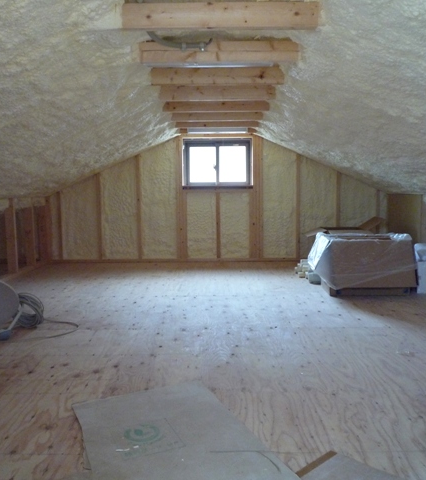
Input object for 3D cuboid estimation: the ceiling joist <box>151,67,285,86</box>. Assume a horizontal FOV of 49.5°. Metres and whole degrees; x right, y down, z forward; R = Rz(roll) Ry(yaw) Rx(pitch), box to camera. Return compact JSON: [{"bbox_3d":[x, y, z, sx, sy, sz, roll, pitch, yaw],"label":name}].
[{"bbox_3d":[0.033,-1.031,2.907,0.840,0.106,0.037,0,5,1],"label":"ceiling joist"}]

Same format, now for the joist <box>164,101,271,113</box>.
[{"bbox_3d":[0.029,-1.032,3.556,0.800,0.098,0.042,0,6,0],"label":"joist"}]

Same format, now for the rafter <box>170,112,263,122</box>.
[{"bbox_3d":[0.038,-1.080,4.009,0.800,0.095,0.042,0,6,0],"label":"rafter"}]

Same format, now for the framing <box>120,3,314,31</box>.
[{"bbox_3d":[0.032,-0.963,1.989,0.850,0.107,0.038,0,5,1],"label":"framing"}]

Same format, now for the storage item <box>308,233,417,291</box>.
[{"bbox_3d":[1.187,0.155,3.782,0.730,0.400,0.570,0,5,1],"label":"storage item"}]

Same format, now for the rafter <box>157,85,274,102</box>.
[{"bbox_3d":[0.030,-0.986,3.103,0.780,0.100,0.042,0,6,0],"label":"rafter"}]

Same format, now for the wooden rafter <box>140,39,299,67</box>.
[{"bbox_3d":[0.031,-0.889,2.200,0.765,0.104,0.044,0,6,0],"label":"wooden rafter"}]

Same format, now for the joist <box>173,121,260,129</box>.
[{"bbox_3d":[0.041,-1.128,4.461,0.810,0.090,0.042,0,6,0],"label":"joist"}]

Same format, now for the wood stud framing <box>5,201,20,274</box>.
[{"bbox_3d":[-1.984,-0.042,4.582,0.090,0.745,0.042,0,6,0],"label":"wood stud framing"}]

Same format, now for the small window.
[{"bbox_3d":[0.057,-0.875,5.267,0.780,0.565,0.090,0,6,0],"label":"small window"}]

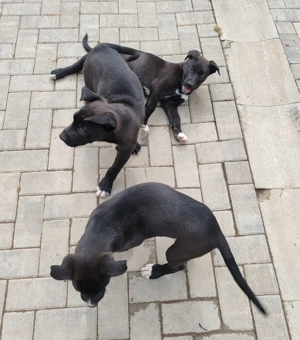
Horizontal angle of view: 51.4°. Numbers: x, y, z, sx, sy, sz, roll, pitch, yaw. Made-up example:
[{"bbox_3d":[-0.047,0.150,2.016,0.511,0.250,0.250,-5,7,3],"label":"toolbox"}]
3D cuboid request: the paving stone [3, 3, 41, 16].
[{"bbox_3d":[-0.691,-0.853,1.707,0.202,0.060,0.101,-4,64,-3],"label":"paving stone"}]

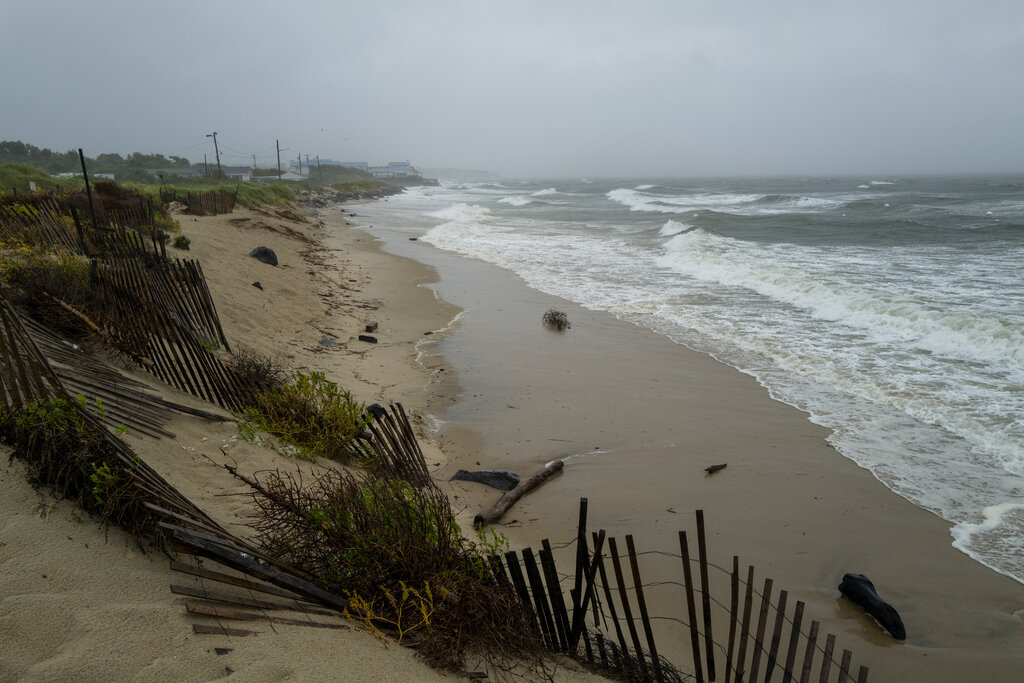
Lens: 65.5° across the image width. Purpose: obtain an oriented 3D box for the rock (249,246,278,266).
[{"bbox_3d":[-8.179,-2.807,26.300,0.950,0.580,0.750,-4,12,-17],"label":"rock"}]

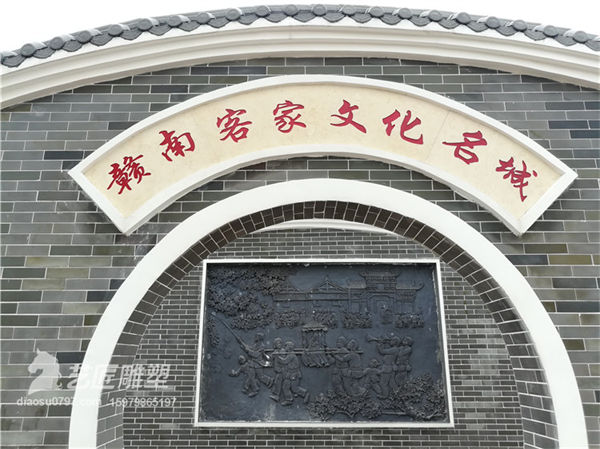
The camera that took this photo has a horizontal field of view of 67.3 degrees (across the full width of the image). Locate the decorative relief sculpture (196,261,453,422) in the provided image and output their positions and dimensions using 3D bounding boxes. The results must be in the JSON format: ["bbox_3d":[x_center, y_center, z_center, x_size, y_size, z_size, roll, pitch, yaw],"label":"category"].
[{"bbox_3d":[0.309,1.545,6.055,3.328,2.177,0.100,0,-16,1],"label":"decorative relief sculpture"}]

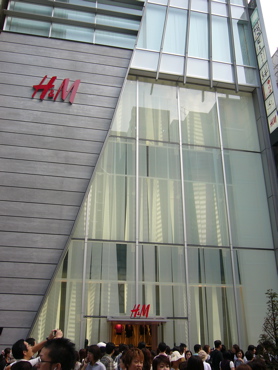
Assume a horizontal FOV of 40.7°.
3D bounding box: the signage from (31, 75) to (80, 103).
[{"bbox_3d":[-4.388,-5.042,19.963,2.425,1.607,0.160,5,-23,-11],"label":"signage"}]

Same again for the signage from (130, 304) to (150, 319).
[{"bbox_3d":[0.073,5.754,17.032,0.925,0.576,0.100,5,-23,-11],"label":"signage"}]

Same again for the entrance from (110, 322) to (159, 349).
[{"bbox_3d":[-0.246,7.553,16.756,2.176,2.491,0.500,5,-23,-11],"label":"entrance"}]

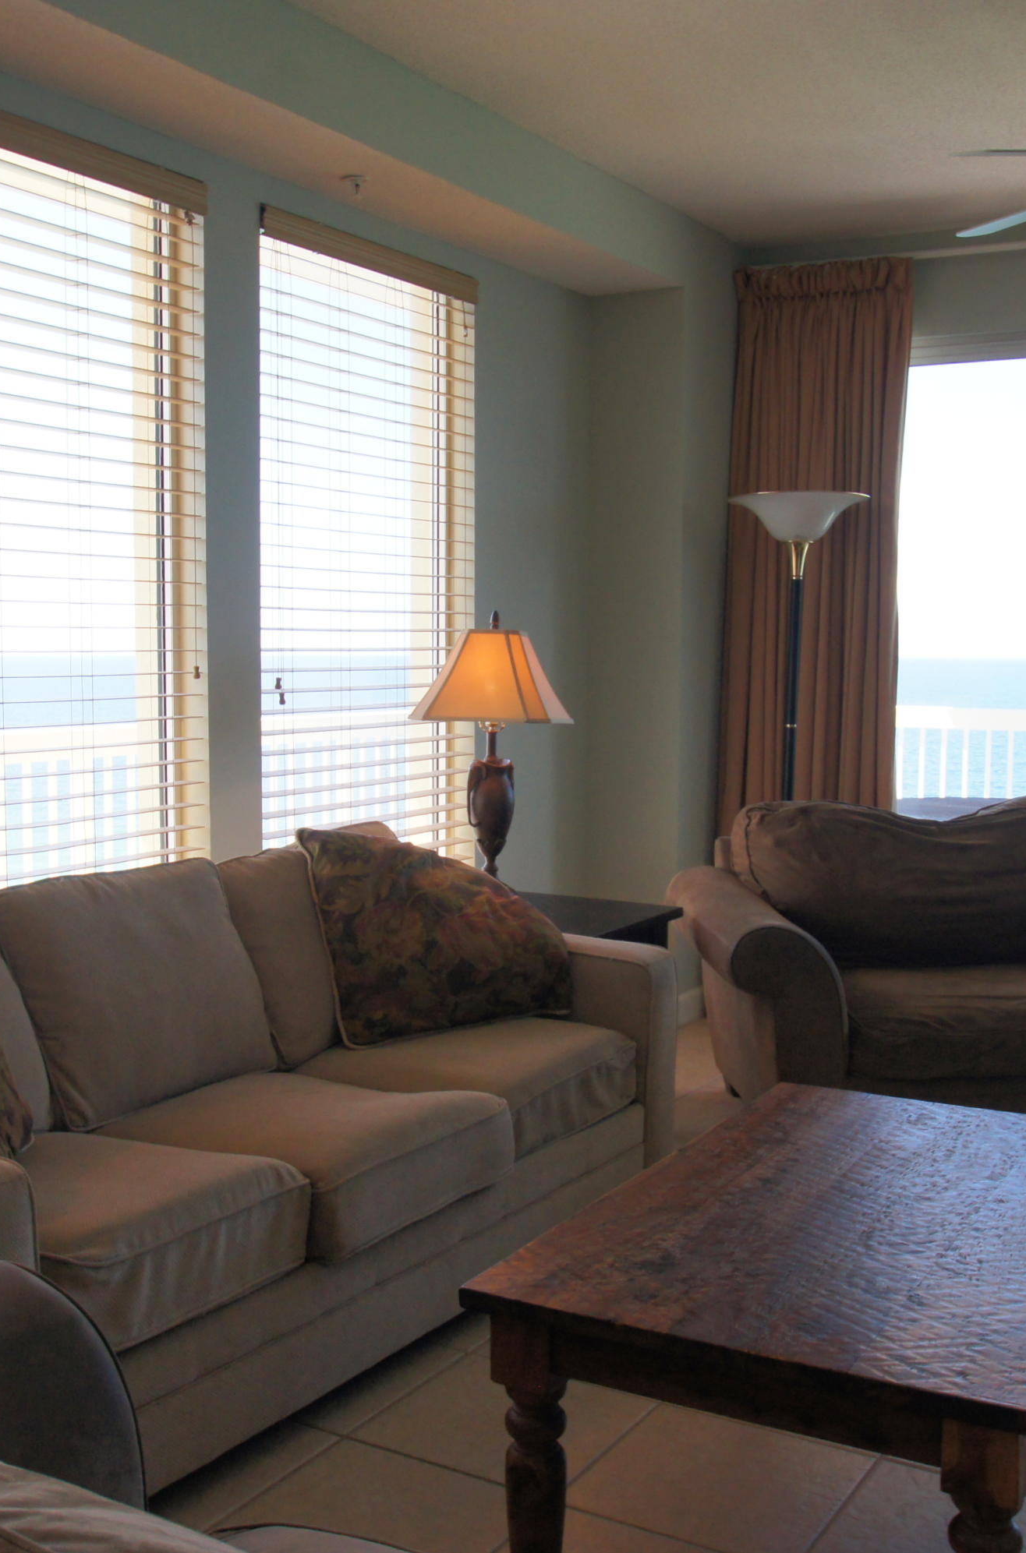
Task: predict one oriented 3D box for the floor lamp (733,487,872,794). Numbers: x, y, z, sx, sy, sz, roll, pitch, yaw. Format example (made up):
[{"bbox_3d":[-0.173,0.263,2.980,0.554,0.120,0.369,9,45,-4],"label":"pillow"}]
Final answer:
[{"bbox_3d":[0.936,0.011,5.251,0.460,1.908,0.460,3,5,32],"label":"floor lamp"}]

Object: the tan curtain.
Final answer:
[{"bbox_3d":[1.020,-0.439,5.348,0.630,2.526,0.150,2,5,32],"label":"tan curtain"}]

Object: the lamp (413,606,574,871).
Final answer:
[{"bbox_3d":[-0.048,-0.034,4.065,0.380,0.786,0.380,1,4,15],"label":"lamp"}]

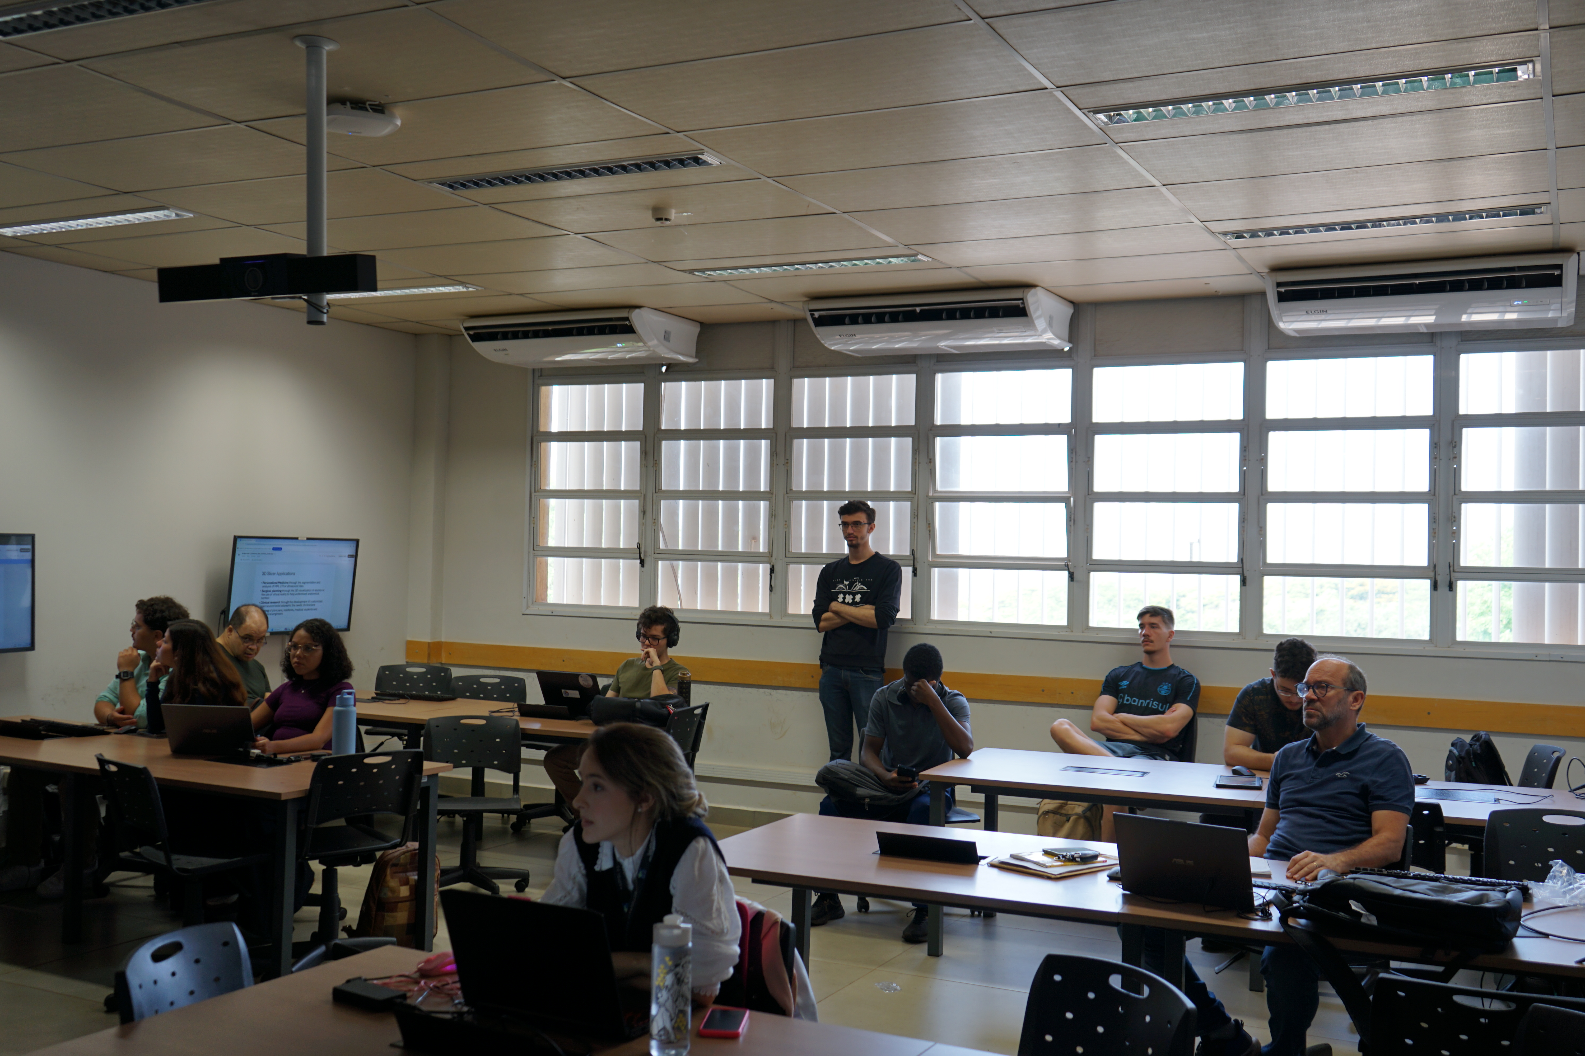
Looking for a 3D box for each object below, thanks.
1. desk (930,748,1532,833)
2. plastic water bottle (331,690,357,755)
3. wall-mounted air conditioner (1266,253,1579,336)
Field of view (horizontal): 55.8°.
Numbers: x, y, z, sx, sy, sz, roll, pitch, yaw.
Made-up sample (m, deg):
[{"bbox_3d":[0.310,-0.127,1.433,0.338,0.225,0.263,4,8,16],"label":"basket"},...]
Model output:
[{"bbox_3d":[1.865,1.402,6.055,2.500,0.735,0.915,1,-1,22],"label":"desk"},{"bbox_3d":[-1.864,0.818,6.231,0.096,0.292,0.096,1,0,26],"label":"plastic water bottle"},{"bbox_3d":[2.888,-1.046,6.886,1.280,0.237,0.643,1,-1,27],"label":"wall-mounted air conditioner"}]

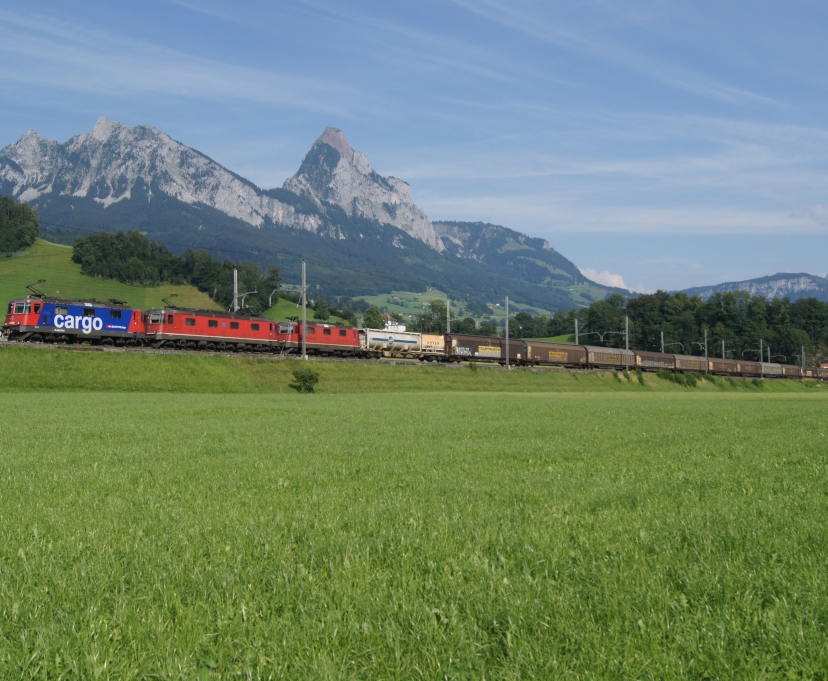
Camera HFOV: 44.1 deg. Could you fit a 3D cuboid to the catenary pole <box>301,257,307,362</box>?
[{"bbox_3d":[-12.299,-3.466,114.400,0.290,11.300,0.290,-2,-3,33],"label":"catenary pole"}]

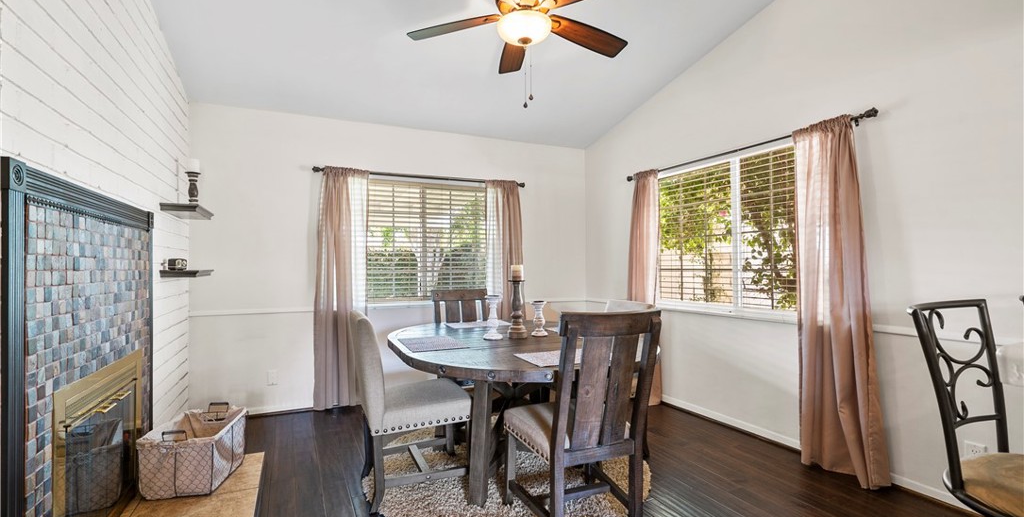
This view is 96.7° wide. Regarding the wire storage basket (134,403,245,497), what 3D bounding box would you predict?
[{"bbox_3d":[-1.825,1.106,2.668,0.370,0.330,0.540,0,-1,-11],"label":"wire storage basket"}]

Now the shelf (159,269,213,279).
[{"bbox_3d":[-2.175,0.102,3.071,0.200,0.048,0.610,0,-1,-26],"label":"shelf"}]

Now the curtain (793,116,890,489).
[{"bbox_3d":[1.867,0.213,2.618,0.140,2.010,0.430,0,-1,-25],"label":"curtain"}]

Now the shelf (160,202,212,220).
[{"bbox_3d":[-2.203,-0.311,3.115,0.200,0.048,0.620,0,-1,-25],"label":"shelf"}]

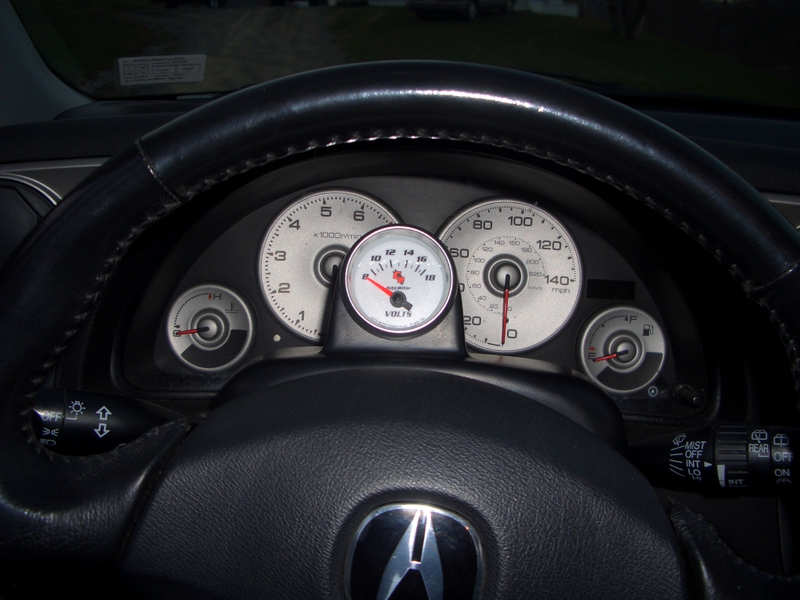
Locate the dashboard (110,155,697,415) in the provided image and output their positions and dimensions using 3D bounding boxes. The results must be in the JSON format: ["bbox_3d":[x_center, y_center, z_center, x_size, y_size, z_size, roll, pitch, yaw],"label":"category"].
[{"bbox_3d":[0.014,-0.013,0.518,0.370,0.163,0.085,3,0,0],"label":"dashboard"}]

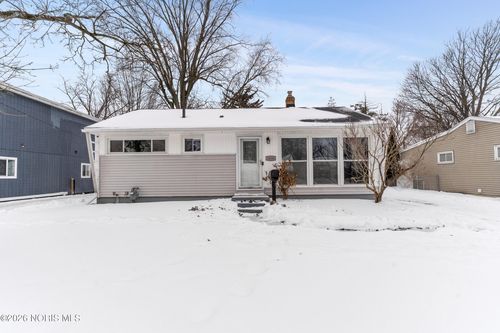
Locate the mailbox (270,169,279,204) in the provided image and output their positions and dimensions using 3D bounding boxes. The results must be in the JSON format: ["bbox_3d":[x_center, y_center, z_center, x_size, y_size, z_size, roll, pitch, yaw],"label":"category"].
[{"bbox_3d":[0.930,0.750,9.300,0.270,1.300,0.470,0,0,0],"label":"mailbox"}]

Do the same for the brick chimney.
[{"bbox_3d":[2.300,-3.900,14.400,0.540,1.000,0.540,0,0,0],"label":"brick chimney"}]

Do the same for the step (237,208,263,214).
[{"bbox_3d":[0.040,1.570,8.800,0.940,0.170,0.310,0,0,0],"label":"step"}]

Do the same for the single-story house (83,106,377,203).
[{"bbox_3d":[-0.480,-0.930,14.000,11.800,4.750,9.100,0,0,0],"label":"single-story house"}]

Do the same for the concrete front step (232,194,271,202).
[{"bbox_3d":[0.040,1.250,9.600,1.380,0.170,0.800,0,0,0],"label":"concrete front step"}]

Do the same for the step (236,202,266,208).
[{"bbox_3d":[0.060,1.390,9.070,0.980,0.170,0.310,0,0,0],"label":"step"}]

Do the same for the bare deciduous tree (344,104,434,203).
[{"bbox_3d":[5.200,-0.490,9.400,3.300,3.650,2.800,0,0,0],"label":"bare deciduous tree"}]

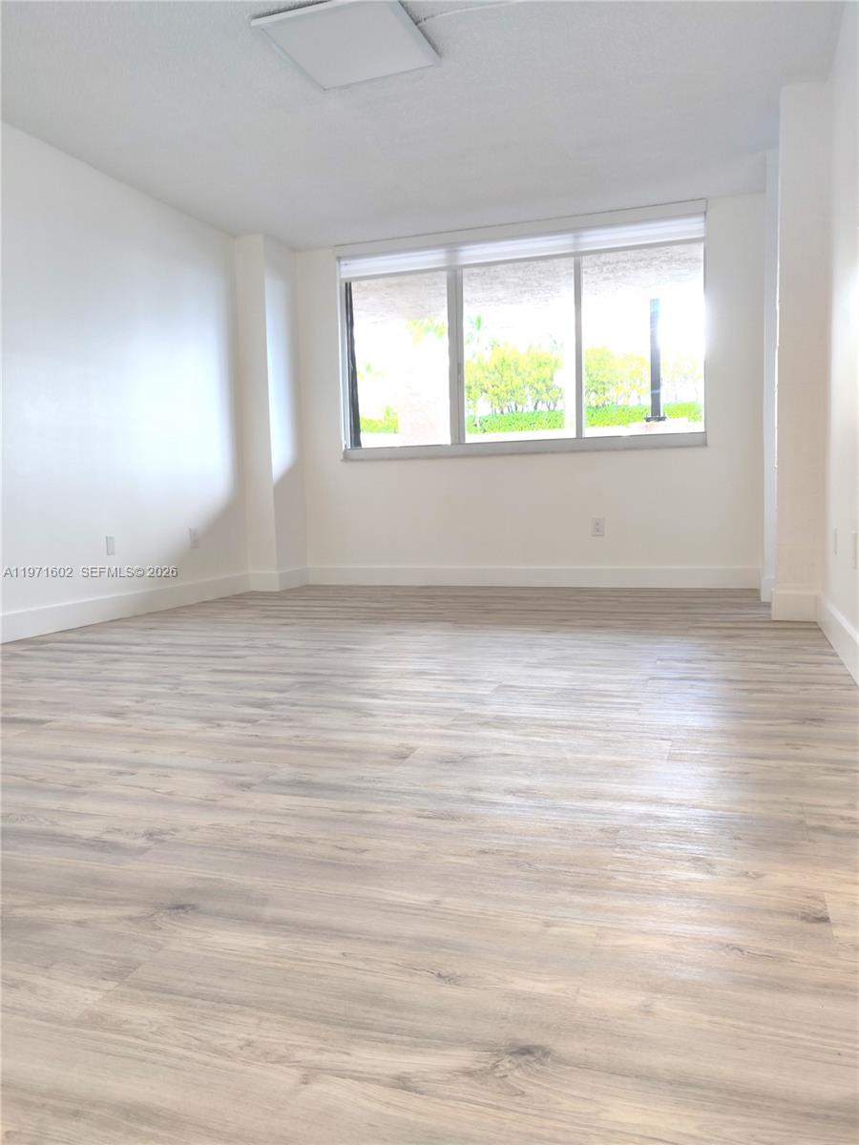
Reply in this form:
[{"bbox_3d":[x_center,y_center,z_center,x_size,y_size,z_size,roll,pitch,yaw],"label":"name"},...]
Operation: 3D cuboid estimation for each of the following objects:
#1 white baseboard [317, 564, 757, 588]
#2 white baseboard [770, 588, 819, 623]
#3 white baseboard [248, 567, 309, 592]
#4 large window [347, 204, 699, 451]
[{"bbox_3d":[0.614,0.034,6.099,3.395,0.146,0.020,0,5,19],"label":"white baseboard"},{"bbox_3d":[1.845,0.174,4.186,0.211,0.146,0.020,0,5,19],"label":"white baseboard"},{"bbox_3d":[-1.168,0.046,6.471,0.246,0.146,0.496,0,5,19],"label":"white baseboard"},{"bbox_3d":[0.598,-1.641,5.983,2.668,1.513,0.100,0,5,19],"label":"large window"}]

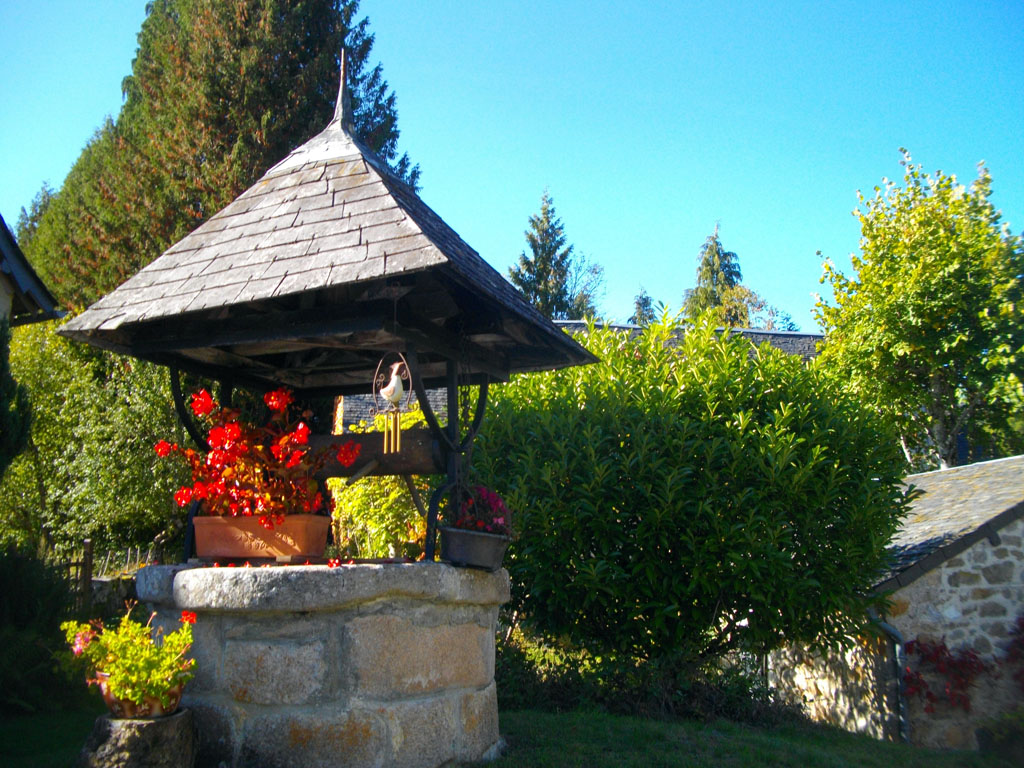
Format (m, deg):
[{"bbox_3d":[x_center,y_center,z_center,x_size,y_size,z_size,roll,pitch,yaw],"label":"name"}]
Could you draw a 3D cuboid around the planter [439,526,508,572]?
[{"bbox_3d":[-0.146,0.663,3.662,0.265,0.150,0.180,8,-12,-13],"label":"planter"}]

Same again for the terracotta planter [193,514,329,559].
[{"bbox_3d":[-0.980,0.596,3.586,0.525,0.170,0.165,-5,-13,17],"label":"terracotta planter"}]

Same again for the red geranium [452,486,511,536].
[{"bbox_3d":[-0.131,0.514,3.695,0.225,0.190,0.200,2,-13,-15],"label":"red geranium"}]

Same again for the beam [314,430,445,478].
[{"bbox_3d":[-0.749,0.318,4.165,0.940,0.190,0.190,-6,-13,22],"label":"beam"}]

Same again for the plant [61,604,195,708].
[{"bbox_3d":[-1.305,0.931,3.120,0.440,0.360,0.400,4,-13,-21],"label":"plant"}]

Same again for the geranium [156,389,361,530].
[{"bbox_3d":[-1.008,0.292,3.645,0.680,0.520,0.440,-5,-13,17],"label":"geranium"}]

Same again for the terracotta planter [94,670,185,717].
[{"bbox_3d":[-1.263,1.053,3.110,0.300,0.150,0.300,4,-13,-21],"label":"terracotta planter"}]

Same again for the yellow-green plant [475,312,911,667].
[{"bbox_3d":[1.373,0.812,7.054,3.150,2.600,2.700,-3,-12,11],"label":"yellow-green plant"}]

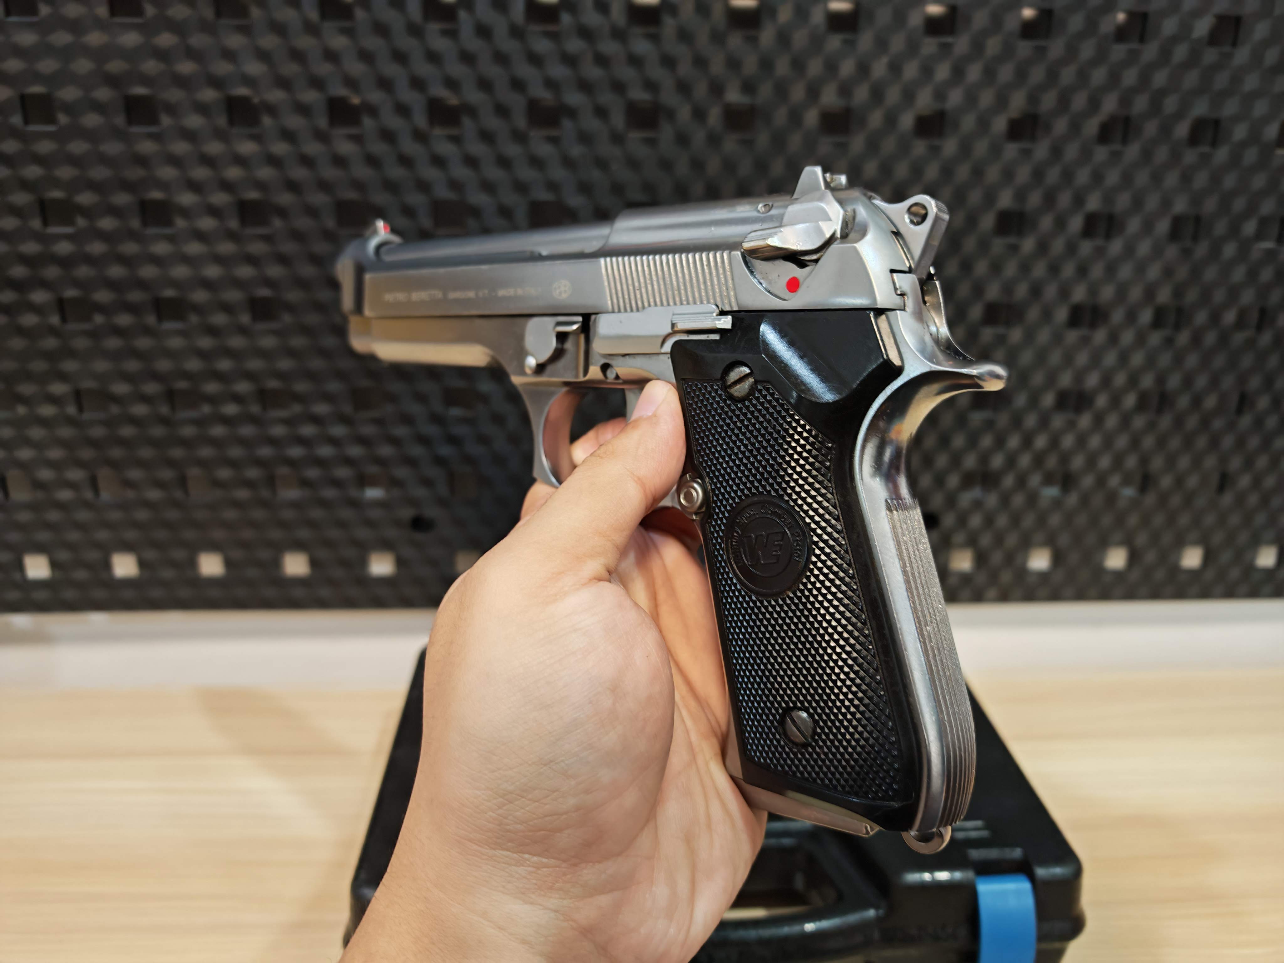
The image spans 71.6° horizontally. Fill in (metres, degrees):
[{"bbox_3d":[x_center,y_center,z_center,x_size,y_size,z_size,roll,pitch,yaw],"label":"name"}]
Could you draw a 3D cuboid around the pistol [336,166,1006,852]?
[{"bbox_3d":[-0.011,-0.003,0.242,0.216,0.141,0.037,8,13,39],"label":"pistol"}]

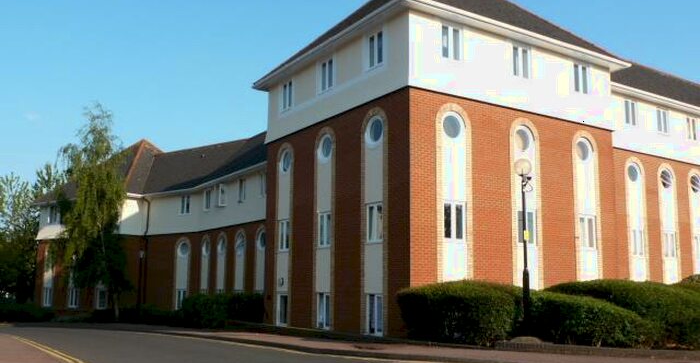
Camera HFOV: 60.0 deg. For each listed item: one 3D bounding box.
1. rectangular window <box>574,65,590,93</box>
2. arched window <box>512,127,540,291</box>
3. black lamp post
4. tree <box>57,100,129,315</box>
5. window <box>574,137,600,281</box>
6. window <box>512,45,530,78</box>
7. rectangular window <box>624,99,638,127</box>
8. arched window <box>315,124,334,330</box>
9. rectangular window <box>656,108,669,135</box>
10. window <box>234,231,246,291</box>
[{"bbox_3d":[7.990,-3.550,20.896,0.860,1.130,0.120,6,-11,-30],"label":"rectangular window"},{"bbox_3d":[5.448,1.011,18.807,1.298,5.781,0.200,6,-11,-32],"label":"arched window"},{"bbox_3d":[4.245,1.638,14.599,0.440,4.450,0.420,6,-11,-32],"label":"black lamp post"},{"bbox_3d":[-11.564,1.201,27.381,3.400,9.795,3.400,0,-10,0],"label":"tree"},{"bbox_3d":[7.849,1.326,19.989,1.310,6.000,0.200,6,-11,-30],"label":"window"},{"bbox_3d":[5.489,-3.804,19.530,0.835,1.186,0.150,6,-11,-32],"label":"window"},{"bbox_3d":[11.601,-2.796,25.109,0.930,1.234,0.150,6,-11,-32],"label":"rectangular window"},{"bbox_3d":[-0.778,1.477,20.152,0.200,6.677,1.377,7,-11,-32],"label":"arched window"},{"bbox_3d":[13.201,-2.554,25.633,0.880,1.170,0.120,6,-11,-30],"label":"rectangular window"},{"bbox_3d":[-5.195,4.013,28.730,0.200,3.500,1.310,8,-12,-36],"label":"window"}]

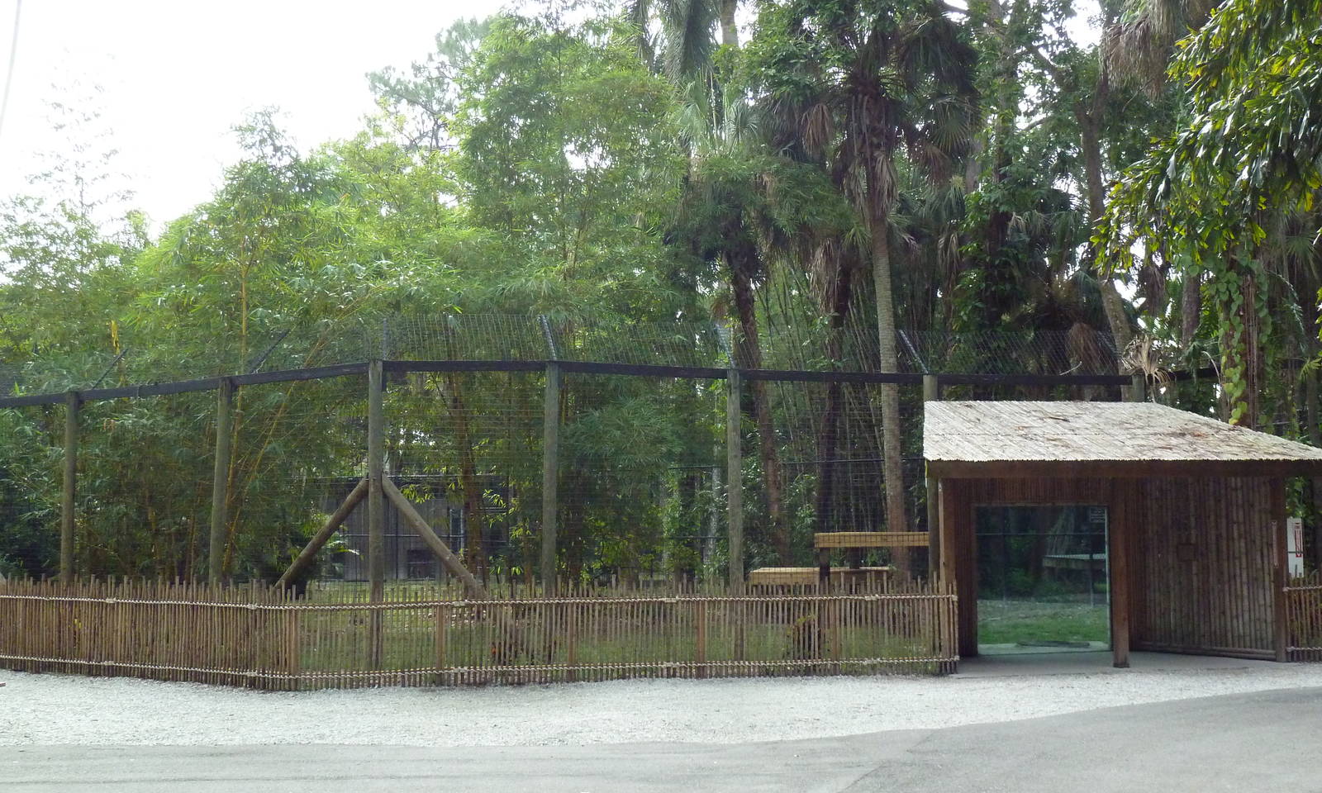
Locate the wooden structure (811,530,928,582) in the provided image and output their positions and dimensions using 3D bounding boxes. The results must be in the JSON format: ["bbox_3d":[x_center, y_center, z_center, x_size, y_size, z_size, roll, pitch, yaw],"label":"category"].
[{"bbox_3d":[2.972,2.644,23.243,1.800,1.477,1.200,0,-4,0],"label":"wooden structure"}]

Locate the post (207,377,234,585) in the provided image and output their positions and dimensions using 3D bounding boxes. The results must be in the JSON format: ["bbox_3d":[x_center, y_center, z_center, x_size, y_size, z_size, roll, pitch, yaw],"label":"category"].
[{"bbox_3d":[-5.345,1.457,20.328,0.160,3.416,0.160,2,-4,0],"label":"post"}]

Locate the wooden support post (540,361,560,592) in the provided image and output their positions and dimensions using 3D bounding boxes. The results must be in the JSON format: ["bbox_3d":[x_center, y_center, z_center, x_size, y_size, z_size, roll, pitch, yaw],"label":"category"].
[{"bbox_3d":[-1.251,1.339,19.031,0.150,3.477,0.150,0,-4,0],"label":"wooden support post"}]

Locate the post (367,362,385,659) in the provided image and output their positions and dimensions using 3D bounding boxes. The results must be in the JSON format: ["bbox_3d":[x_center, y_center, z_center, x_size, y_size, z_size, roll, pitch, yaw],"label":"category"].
[{"bbox_3d":[-3.166,1.323,18.730,0.150,3.457,0.150,-1,-4,0],"label":"post"}]

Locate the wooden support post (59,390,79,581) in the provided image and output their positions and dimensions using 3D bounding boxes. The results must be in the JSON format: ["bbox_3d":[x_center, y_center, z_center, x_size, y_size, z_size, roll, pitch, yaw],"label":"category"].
[{"bbox_3d":[-7.687,1.607,21.826,0.160,3.345,0.160,0,-4,0],"label":"wooden support post"}]

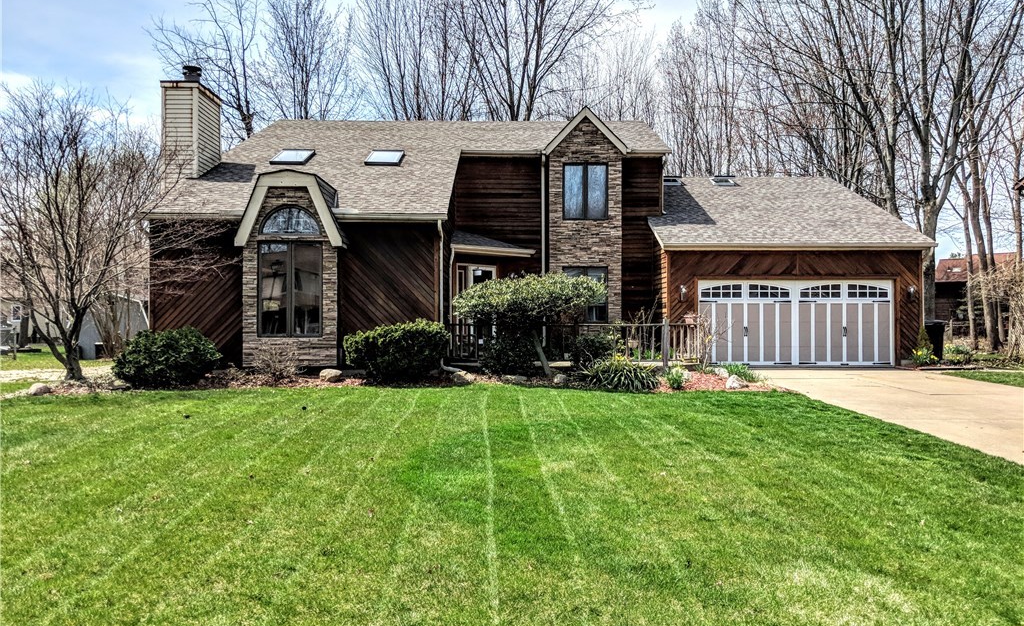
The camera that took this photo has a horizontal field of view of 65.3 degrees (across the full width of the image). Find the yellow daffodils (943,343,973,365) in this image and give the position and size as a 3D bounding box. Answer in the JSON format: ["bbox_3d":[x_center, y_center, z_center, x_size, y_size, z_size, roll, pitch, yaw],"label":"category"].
[{"bbox_3d":[11.300,1.050,20.300,0.760,0.500,0.650,0,0,-1],"label":"yellow daffodils"}]

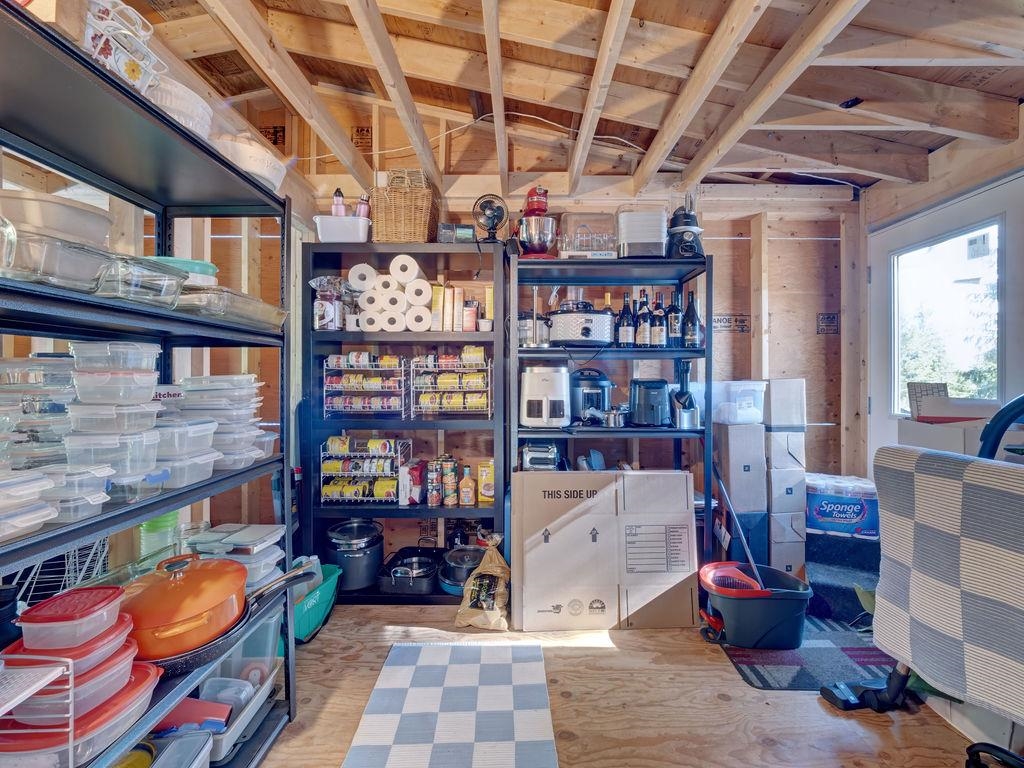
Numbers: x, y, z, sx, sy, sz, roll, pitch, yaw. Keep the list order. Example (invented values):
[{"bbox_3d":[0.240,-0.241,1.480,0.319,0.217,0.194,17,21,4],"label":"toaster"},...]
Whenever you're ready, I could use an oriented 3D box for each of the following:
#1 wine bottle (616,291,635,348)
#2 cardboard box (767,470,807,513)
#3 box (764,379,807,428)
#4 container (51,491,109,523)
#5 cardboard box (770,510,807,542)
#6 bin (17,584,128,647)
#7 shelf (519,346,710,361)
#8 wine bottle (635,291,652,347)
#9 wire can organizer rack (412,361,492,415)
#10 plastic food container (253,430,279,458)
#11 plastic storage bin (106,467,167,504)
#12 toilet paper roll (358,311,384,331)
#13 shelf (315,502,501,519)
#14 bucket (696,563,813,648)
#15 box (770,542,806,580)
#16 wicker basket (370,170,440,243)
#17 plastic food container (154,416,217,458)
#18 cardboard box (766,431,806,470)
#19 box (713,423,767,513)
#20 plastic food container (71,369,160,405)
[{"bbox_3d":[0.600,-0.331,2.162,0.081,0.296,0.081,0,1,0],"label":"wine bottle"},{"bbox_3d":[1.448,0.561,2.310,0.180,0.232,0.300,0,0,0],"label":"cardboard box"},{"bbox_3d":[1.382,0.098,2.210,0.176,0.245,0.280,0,1,0],"label":"box"},{"bbox_3d":[-0.865,0.227,0.786,0.135,0.045,0.093,0,0,-10],"label":"container"},{"bbox_3d":[1.448,0.750,2.310,0.180,0.150,0.300,0,0,0],"label":"cardboard box"},{"bbox_3d":[-0.931,0.496,0.882,0.153,0.068,0.152,0,0,-8],"label":"bin"},{"bbox_3d":[0.507,-0.158,2.305,0.970,0.050,0.390,0,1,0],"label":"shelf"},{"bbox_3d":[0.688,-0.336,2.162,0.077,0.305,0.077,0,1,0],"label":"wine bottle"},{"bbox_3d":[-0.311,0.030,2.265,0.410,0.305,0.310,0,1,0],"label":"wire can organizer rack"},{"bbox_3d":[-0.860,0.206,1.400,0.115,0.073,0.115,0,0,1],"label":"plastic food container"},{"bbox_3d":[-0.865,0.221,0.900,0.155,0.057,0.108,0,0,0],"label":"plastic storage bin"},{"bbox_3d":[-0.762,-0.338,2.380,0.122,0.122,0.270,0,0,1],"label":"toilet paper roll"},{"bbox_3d":[-0.543,0.650,2.295,0.950,0.050,0.390,0,1,0],"label":"shelf"},{"bbox_3d":[1.090,0.998,1.907,0.430,0.262,0.275,0,1,13],"label":"bucket"},{"bbox_3d":[1.518,1.009,2.400,0.191,0.290,0.270,0,0,1],"label":"box"},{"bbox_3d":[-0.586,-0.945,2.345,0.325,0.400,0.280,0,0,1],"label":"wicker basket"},{"bbox_3d":[-0.863,0.141,1.047,0.140,0.076,0.175,0,0,-8],"label":"plastic food container"},{"bbox_3d":[1.448,0.347,2.310,0.180,0.190,0.300,0,0,0],"label":"cardboard box"},{"bbox_3d":[1.233,0.445,2.310,0.200,0.458,0.300,0,0,0],"label":"box"},{"bbox_3d":[-0.902,0.006,0.953,0.120,0.073,0.120,0,0,1],"label":"plastic food container"}]

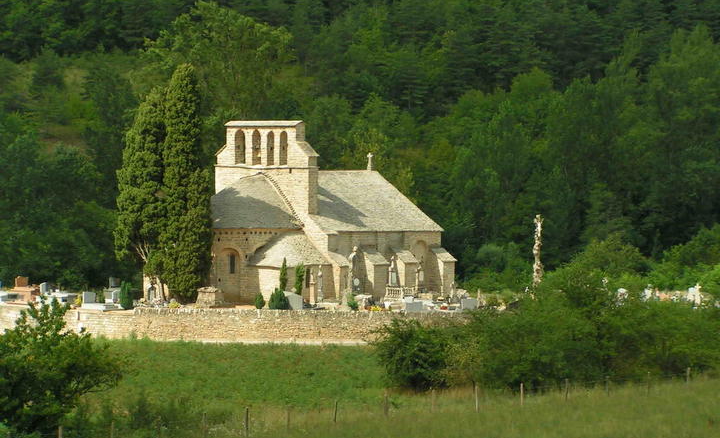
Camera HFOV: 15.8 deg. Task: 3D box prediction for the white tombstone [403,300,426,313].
[{"bbox_3d":[3.115,5.048,150.000,1.000,0.923,0.180,1,1,9],"label":"white tombstone"}]

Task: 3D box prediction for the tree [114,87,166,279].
[{"bbox_3d":[-13.400,-1.671,158.000,3.099,12.640,2.978,1,1,0],"label":"tree"}]

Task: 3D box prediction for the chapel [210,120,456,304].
[{"bbox_3d":[-3.151,-0.505,161.495,10.900,10.963,17.900,1,1,33],"label":"chapel"}]

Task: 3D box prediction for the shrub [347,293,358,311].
[{"bbox_3d":[-0.431,4.787,149.500,0.690,1.064,0.690,1,1,0],"label":"shrub"}]

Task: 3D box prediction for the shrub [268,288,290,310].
[{"bbox_3d":[-4.629,4.614,149.500,1.208,1.294,1.208,1,1,0],"label":"shrub"}]

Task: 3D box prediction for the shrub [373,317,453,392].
[{"bbox_3d":[2.686,6.957,133.000,3.990,3.734,3.785,1,1,0],"label":"shrub"}]

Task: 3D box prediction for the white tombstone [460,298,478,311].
[{"bbox_3d":[6.338,4.992,150.500,1.000,0.839,0.180,1,1,9],"label":"white tombstone"}]

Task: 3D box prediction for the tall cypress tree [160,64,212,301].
[{"bbox_3d":[-10.450,-2.211,157.500,2.968,14.417,2.968,1,1,0],"label":"tall cypress tree"}]

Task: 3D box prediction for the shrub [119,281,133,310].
[{"bbox_3d":[-13.484,4.413,149.500,0.776,1.696,0.776,1,1,0],"label":"shrub"}]

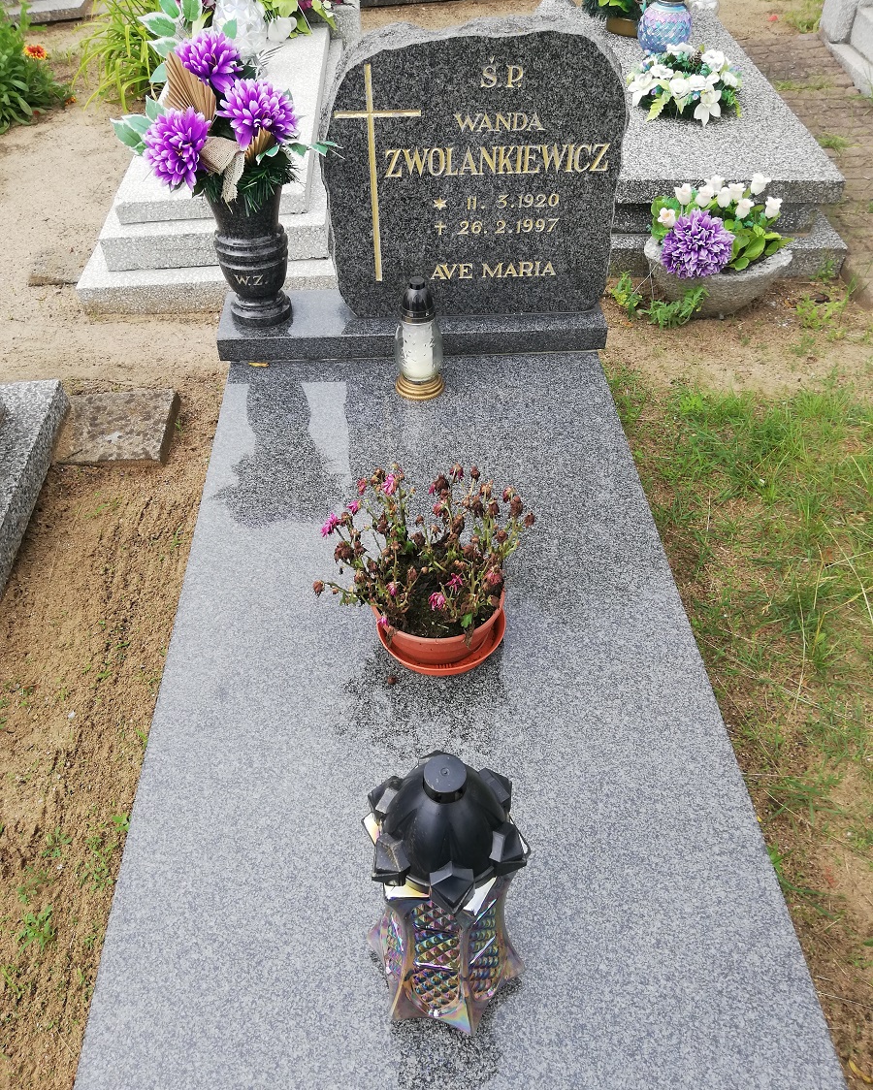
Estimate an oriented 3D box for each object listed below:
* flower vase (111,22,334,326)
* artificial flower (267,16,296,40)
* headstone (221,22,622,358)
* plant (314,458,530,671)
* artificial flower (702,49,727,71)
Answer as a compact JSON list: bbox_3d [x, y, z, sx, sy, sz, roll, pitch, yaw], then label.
[{"bbox_3d":[-0.422,-0.697,1.813,0.435,0.562,0.318,-2,43,-2],"label":"flower vase"},{"bbox_3d":[-0.709,-2.351,4.133,0.120,0.100,0.070,-6,44,-6],"label":"artificial flower"},{"bbox_3d":[-0.053,-0.715,1.861,0.844,0.618,0.217,-2,43,-2],"label":"headstone"},{"bbox_3d":[-0.003,0.018,1.333,0.318,0.271,0.276,-2,43,-2],"label":"plant"},{"bbox_3d":[1.071,-1.877,3.509,0.090,0.070,0.065,11,44,11],"label":"artificial flower"}]

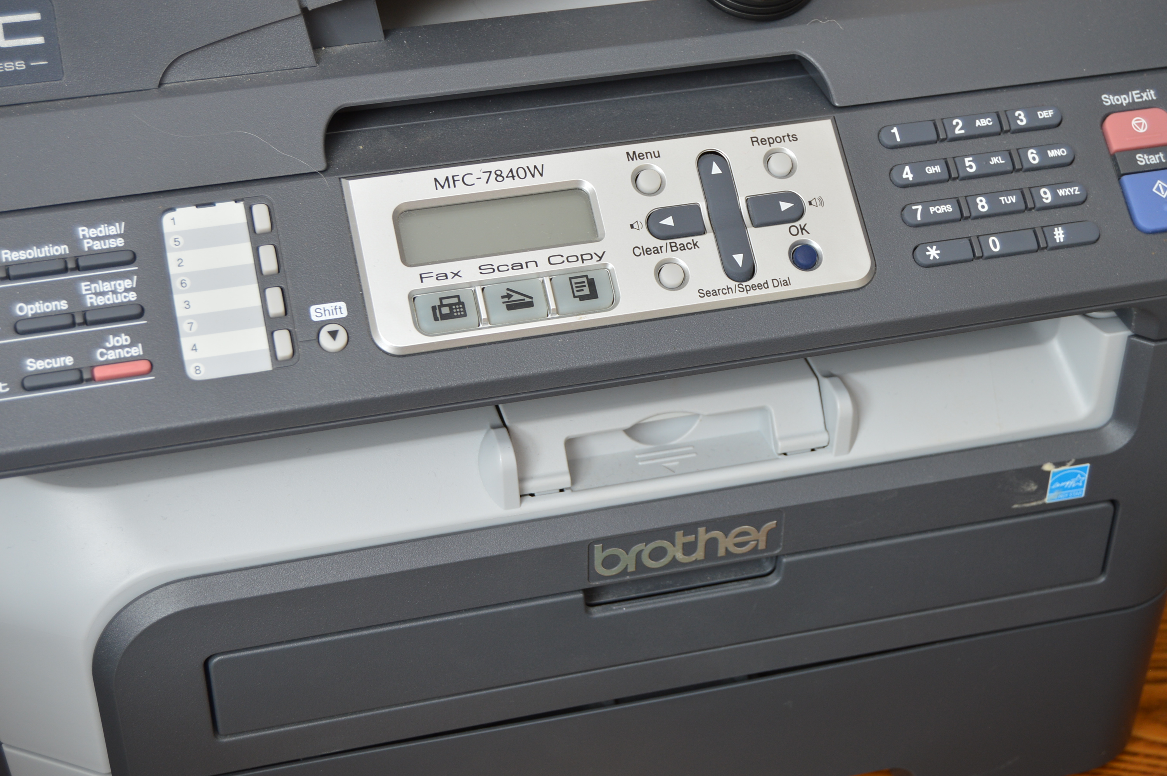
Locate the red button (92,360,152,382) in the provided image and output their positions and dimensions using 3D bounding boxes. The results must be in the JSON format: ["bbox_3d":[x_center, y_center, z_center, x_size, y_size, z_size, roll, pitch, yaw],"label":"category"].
[{"bbox_3d":[-0.127,-0.004,0.538,0.016,0.004,0.004,-8,70,-12],"label":"red button"}]

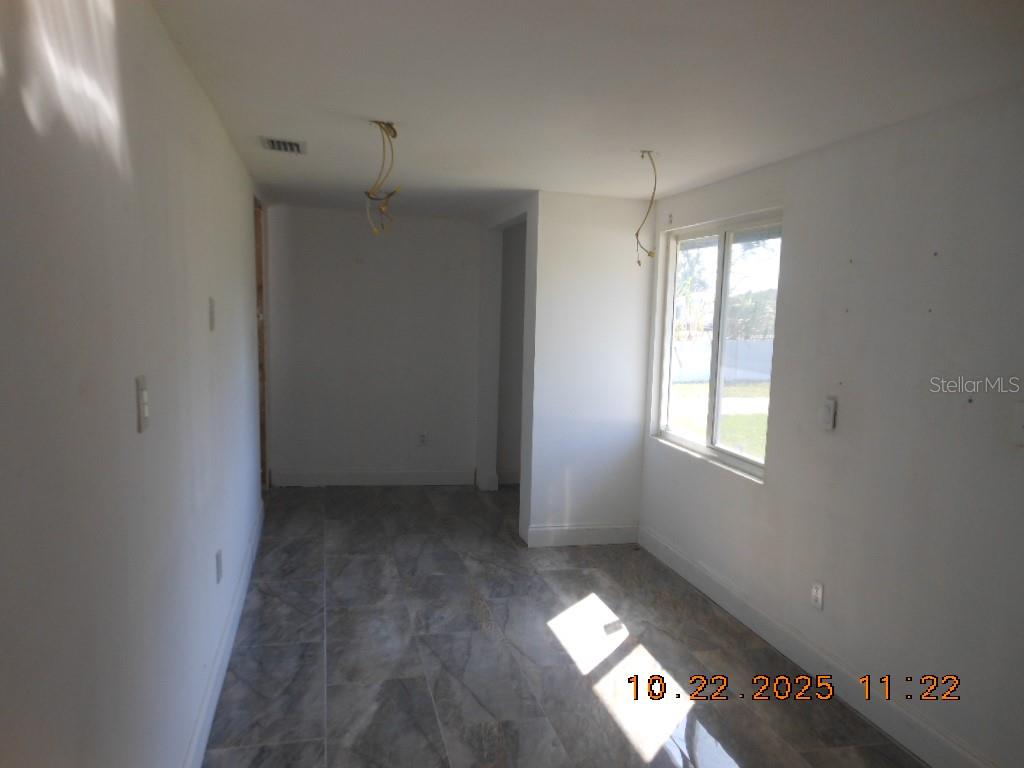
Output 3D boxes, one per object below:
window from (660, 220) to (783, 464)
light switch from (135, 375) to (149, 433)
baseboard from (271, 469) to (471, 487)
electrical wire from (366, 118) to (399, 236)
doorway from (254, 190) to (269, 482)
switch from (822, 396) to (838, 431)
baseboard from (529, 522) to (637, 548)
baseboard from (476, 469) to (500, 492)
[{"bbox_3d":[1.206,-0.256,4.395,0.090,1.360,1.310,0,6,-14],"label":"window"},{"bbox_3d":[-0.808,0.044,1.619,0.012,0.122,0.075,0,6,-14],"label":"light switch"},{"bbox_3d":[-1.231,0.850,6.668,1.820,0.148,0.018,0,6,-14],"label":"baseboard"},{"bbox_3d":[-0.546,-0.859,3.102,0.140,0.455,0.120,0,6,-14],"label":"electrical wire"},{"bbox_3d":[-2.027,-0.192,5.861,0.130,2.350,0.820,0,6,-14],"label":"doorway"},{"bbox_3d":[1.414,0.139,3.303,0.015,0.135,0.085,0,6,-14],"label":"switch"},{"bbox_3d":[0.515,1.067,5.173,0.831,0.142,0.018,0,6,-14],"label":"baseboard"},{"bbox_3d":[-0.218,0.884,6.636,0.200,0.145,0.020,0,6,-14],"label":"baseboard"}]

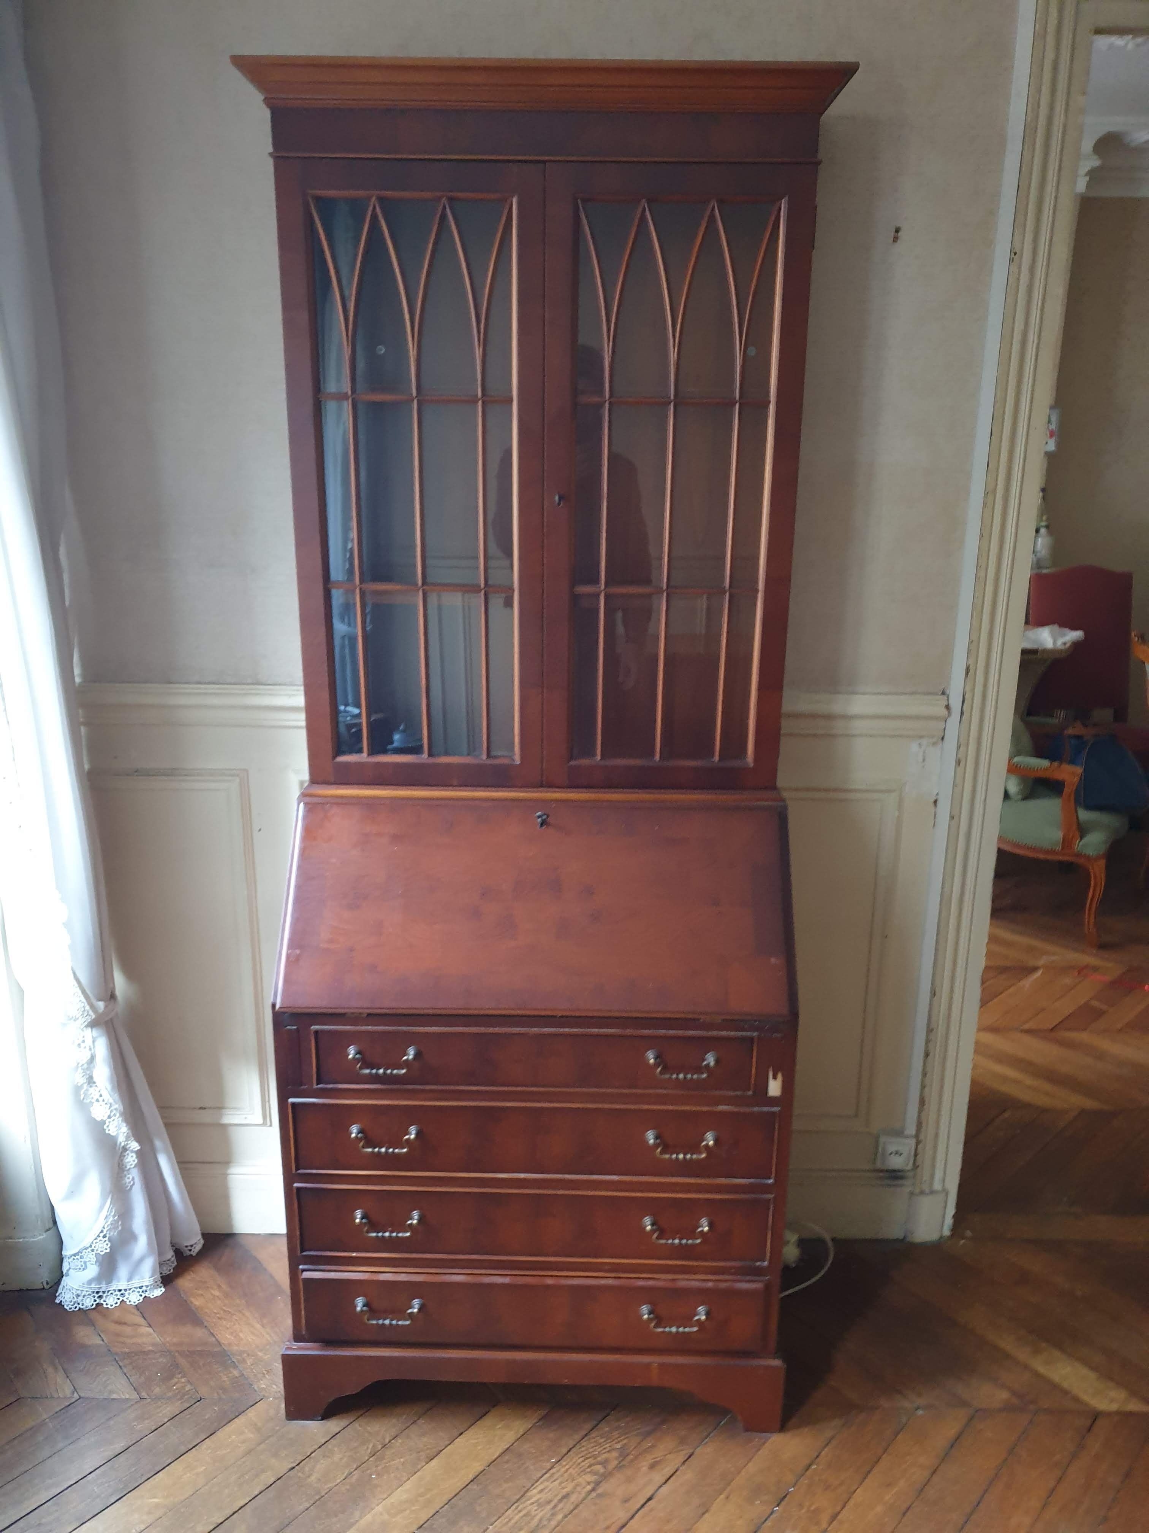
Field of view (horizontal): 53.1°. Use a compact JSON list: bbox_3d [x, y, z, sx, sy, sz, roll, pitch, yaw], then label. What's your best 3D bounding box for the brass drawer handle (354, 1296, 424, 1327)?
[{"bbox_3d":[-0.296,0.872,1.835,0.106,0.043,0.027,1,16,0],"label":"brass drawer handle"}]

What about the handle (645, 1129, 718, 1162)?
[{"bbox_3d":[0.164,0.585,1.770,0.106,0.043,0.027,1,16,0],"label":"handle"}]

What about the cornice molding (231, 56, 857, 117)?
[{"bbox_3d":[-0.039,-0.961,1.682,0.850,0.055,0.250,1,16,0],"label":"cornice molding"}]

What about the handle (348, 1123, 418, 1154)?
[{"bbox_3d":[-0.293,0.576,1.773,0.106,0.043,0.027,1,16,0],"label":"handle"}]

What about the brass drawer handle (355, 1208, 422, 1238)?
[{"bbox_3d":[-0.293,0.723,1.814,0.106,0.043,0.027,1,16,0],"label":"brass drawer handle"}]

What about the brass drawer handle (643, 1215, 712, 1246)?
[{"bbox_3d":[0.160,0.734,1.812,0.106,0.043,0.027,1,16,0],"label":"brass drawer handle"}]

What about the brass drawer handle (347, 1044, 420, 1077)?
[{"bbox_3d":[-0.289,0.446,1.736,0.106,0.043,0.027,1,16,0],"label":"brass drawer handle"}]

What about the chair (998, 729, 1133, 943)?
[{"bbox_3d":[1.591,0.059,4.028,0.620,0.890,0.620,8,17,23],"label":"chair"}]

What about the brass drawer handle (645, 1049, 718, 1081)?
[{"bbox_3d":[0.160,0.451,1.732,0.106,0.043,0.027,1,16,0],"label":"brass drawer handle"}]

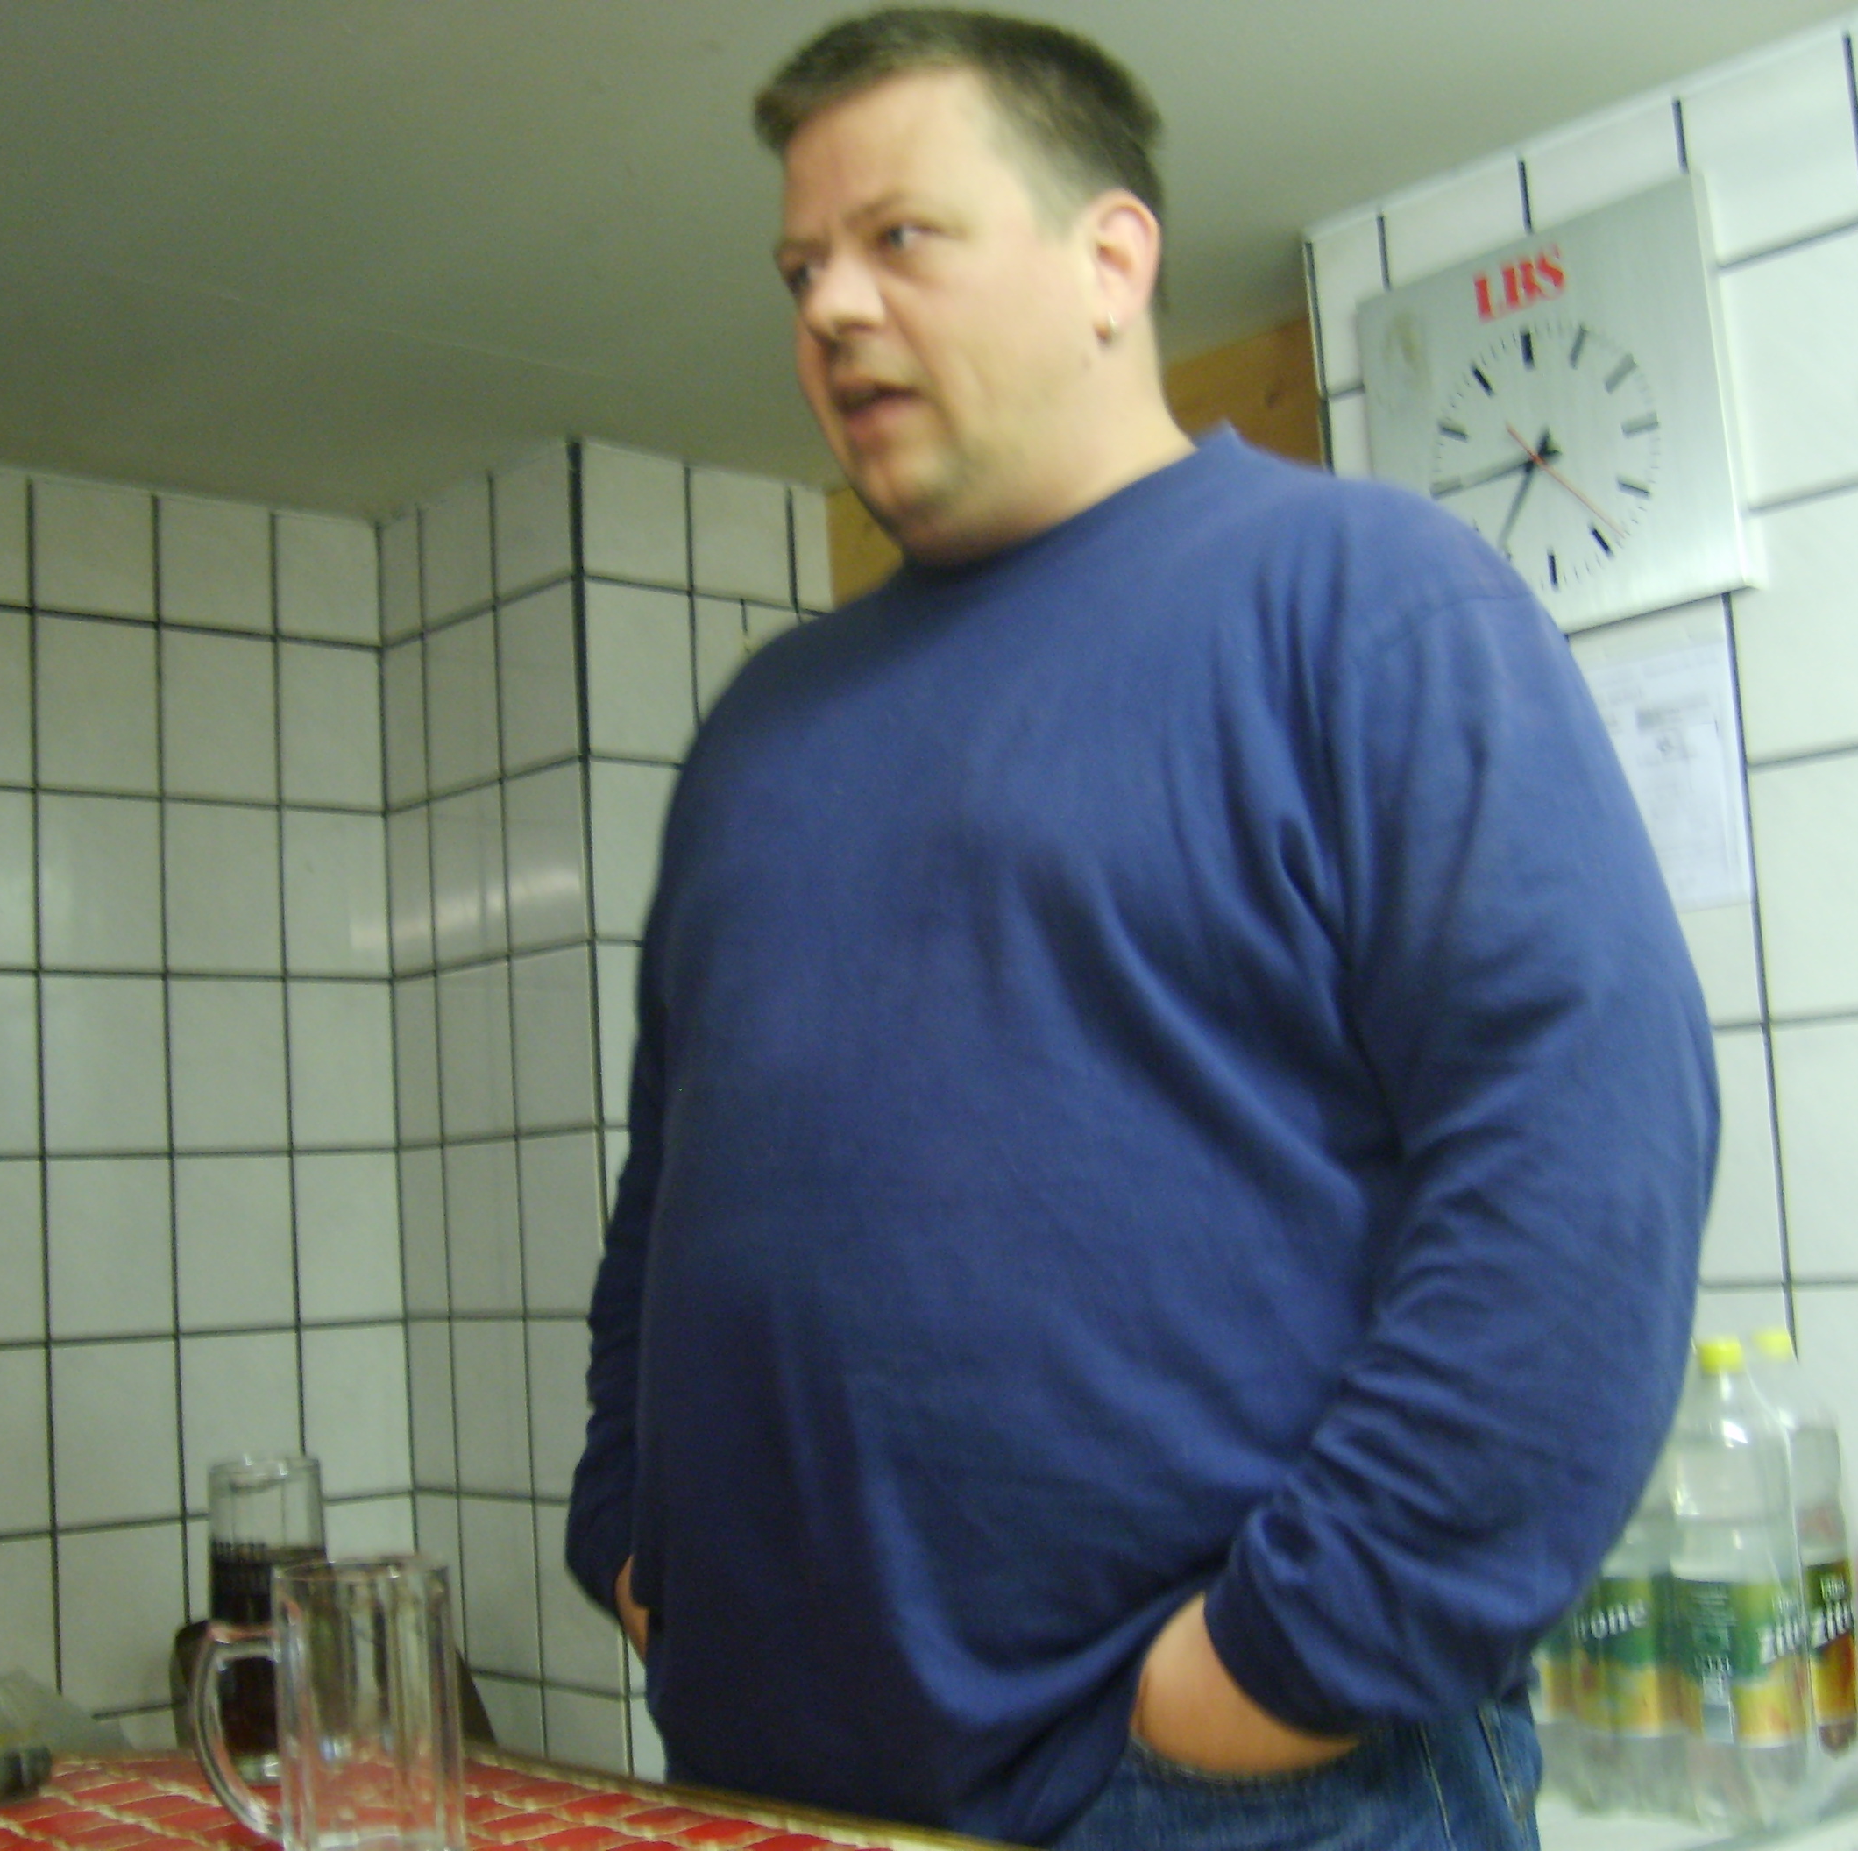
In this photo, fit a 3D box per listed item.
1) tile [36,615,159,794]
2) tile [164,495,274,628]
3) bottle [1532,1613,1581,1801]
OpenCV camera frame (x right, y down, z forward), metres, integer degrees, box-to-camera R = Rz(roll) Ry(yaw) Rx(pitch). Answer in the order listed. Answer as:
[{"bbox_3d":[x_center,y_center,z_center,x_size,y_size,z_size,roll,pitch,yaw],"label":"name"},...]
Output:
[{"bbox_3d":[-0.921,-0.242,2.764,0.148,0.198,0.010,2,-8,-43],"label":"tile"},{"bbox_3d":[-0.841,-0.419,2.940,0.150,0.150,0.010,2,-8,-42],"label":"tile"},{"bbox_3d":[0.426,0.459,1.796,0.088,0.325,0.088,3,-8,-43],"label":"bottle"}]

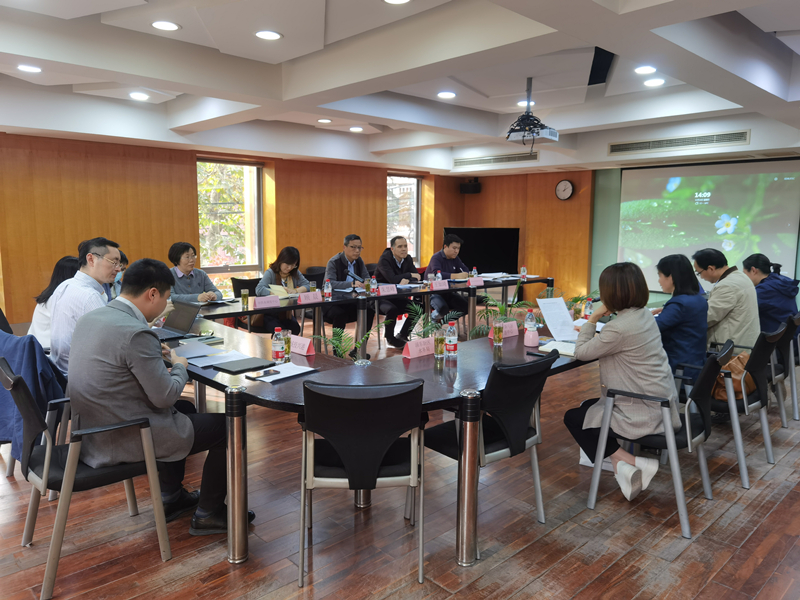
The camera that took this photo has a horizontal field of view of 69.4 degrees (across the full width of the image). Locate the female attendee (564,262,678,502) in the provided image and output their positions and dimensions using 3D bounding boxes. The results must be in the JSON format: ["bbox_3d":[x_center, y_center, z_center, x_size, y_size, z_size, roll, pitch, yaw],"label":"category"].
[{"bbox_3d":[1.208,0.441,3.146,0.490,1.270,0.720,-7,11,-44],"label":"female attendee"}]

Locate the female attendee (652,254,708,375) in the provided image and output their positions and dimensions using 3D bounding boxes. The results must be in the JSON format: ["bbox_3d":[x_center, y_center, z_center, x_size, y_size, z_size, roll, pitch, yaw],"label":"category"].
[{"bbox_3d":[1.757,0.342,3.814,0.500,1.280,0.700,-7,11,-43],"label":"female attendee"}]

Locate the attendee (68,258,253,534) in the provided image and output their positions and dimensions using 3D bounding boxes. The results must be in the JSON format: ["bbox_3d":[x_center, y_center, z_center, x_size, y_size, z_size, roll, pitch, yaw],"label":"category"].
[{"bbox_3d":[-1.113,0.458,2.652,0.800,1.300,0.540,-7,11,-43],"label":"attendee"}]

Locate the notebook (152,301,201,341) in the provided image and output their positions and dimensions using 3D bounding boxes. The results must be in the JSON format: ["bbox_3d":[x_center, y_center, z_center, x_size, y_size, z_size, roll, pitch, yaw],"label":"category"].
[{"bbox_3d":[-1.507,0.130,3.674,0.330,0.190,0.355,-7,10,-42],"label":"notebook"}]

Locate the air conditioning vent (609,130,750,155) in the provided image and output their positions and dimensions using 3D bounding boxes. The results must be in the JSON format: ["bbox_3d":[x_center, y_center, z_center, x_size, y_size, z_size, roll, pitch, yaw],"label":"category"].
[{"bbox_3d":[3.438,-1.958,7.257,0.050,0.157,1.731,-7,10,-42],"label":"air conditioning vent"}]

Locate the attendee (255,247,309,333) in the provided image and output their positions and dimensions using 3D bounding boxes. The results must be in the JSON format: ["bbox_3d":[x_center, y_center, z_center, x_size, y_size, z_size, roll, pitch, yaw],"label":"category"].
[{"bbox_3d":[-1.187,0.083,5.648,0.580,1.220,0.740,-5,10,-36],"label":"attendee"}]

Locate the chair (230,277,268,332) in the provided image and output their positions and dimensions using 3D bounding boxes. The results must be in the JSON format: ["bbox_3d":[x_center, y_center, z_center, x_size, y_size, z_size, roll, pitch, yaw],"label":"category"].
[{"bbox_3d":[-1.479,0.212,6.190,0.550,0.870,0.580,-7,10,-42],"label":"chair"}]

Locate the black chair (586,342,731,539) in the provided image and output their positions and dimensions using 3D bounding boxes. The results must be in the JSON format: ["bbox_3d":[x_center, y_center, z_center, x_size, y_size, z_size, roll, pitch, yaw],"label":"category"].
[{"bbox_3d":[1.354,0.654,3.021,0.560,0.870,0.560,7,10,37],"label":"black chair"}]

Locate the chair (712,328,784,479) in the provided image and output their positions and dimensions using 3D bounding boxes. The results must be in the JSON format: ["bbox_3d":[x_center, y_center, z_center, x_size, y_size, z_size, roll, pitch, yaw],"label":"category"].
[{"bbox_3d":[1.996,0.588,3.550,0.560,0.870,0.560,-7,11,-43],"label":"chair"}]

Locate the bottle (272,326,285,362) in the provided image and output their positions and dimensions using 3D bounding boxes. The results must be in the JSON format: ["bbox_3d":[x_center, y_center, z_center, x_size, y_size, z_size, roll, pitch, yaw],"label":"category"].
[{"bbox_3d":[-0.618,0.230,2.939,0.064,0.176,0.064,1,8,0],"label":"bottle"}]

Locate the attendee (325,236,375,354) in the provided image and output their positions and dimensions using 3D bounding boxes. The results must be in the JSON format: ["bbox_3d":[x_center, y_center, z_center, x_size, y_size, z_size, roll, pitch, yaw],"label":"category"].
[{"bbox_3d":[-0.598,-0.063,6.547,0.580,1.335,0.770,-7,10,-42],"label":"attendee"}]

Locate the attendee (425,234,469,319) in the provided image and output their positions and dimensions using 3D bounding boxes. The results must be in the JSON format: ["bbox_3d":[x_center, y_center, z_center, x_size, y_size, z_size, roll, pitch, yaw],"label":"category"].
[{"bbox_3d":[0.655,-0.199,7.658,0.740,1.330,0.590,6,10,37],"label":"attendee"}]

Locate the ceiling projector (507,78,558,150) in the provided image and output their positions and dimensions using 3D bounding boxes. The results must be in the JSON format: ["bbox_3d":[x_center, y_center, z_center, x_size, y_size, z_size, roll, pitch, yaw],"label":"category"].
[{"bbox_3d":[1.213,-1.690,5.212,0.350,0.605,0.300,7,10,39],"label":"ceiling projector"}]

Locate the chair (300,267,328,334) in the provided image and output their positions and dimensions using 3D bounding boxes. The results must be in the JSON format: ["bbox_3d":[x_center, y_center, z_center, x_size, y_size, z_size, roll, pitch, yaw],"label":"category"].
[{"bbox_3d":[-0.817,0.132,6.825,0.550,0.870,0.580,-7,10,-42],"label":"chair"}]

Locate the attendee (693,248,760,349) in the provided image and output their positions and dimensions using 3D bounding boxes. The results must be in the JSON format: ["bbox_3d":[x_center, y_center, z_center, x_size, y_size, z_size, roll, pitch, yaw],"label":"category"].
[{"bbox_3d":[2.352,0.260,4.386,0.540,1.300,0.740,-7,11,-43],"label":"attendee"}]

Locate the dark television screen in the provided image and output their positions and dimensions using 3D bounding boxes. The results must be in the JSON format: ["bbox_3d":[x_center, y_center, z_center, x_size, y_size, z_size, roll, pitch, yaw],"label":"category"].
[{"bbox_3d":[1.437,-0.859,10.150,1.380,0.820,0.090,2,8,13],"label":"dark television screen"}]

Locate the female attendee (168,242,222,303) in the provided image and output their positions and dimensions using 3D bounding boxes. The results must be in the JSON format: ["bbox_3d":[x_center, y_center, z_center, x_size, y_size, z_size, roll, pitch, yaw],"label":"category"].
[{"bbox_3d":[-1.905,0.114,5.351,0.530,1.280,0.730,-7,10,-42],"label":"female attendee"}]

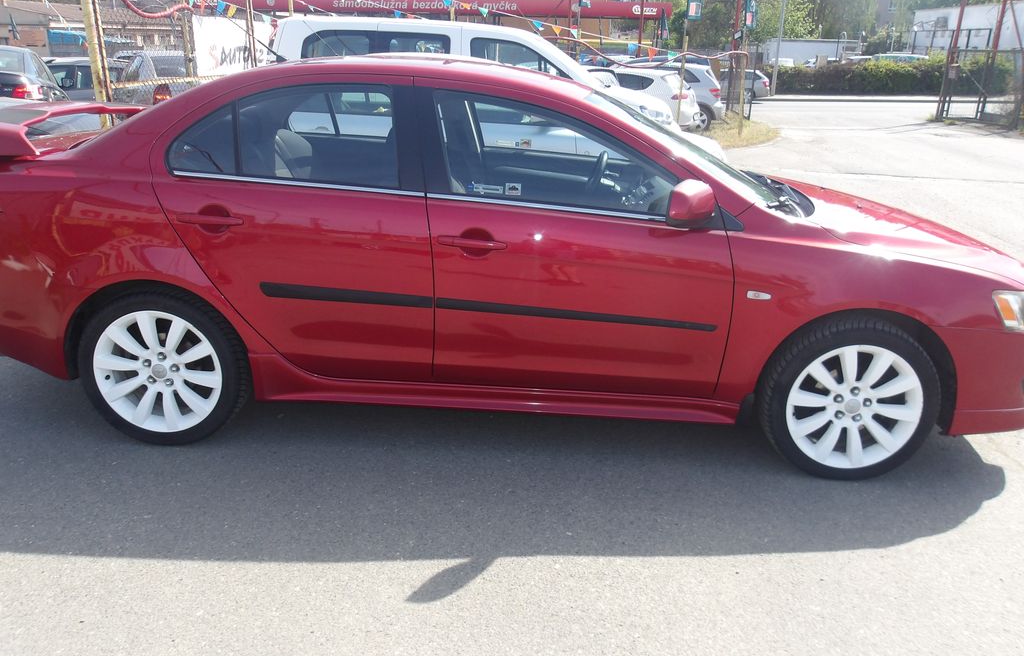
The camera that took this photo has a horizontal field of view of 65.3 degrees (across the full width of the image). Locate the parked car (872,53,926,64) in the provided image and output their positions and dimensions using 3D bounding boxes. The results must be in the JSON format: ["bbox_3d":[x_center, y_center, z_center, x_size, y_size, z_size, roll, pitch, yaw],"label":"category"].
[{"bbox_3d":[21.821,-15.187,46.387,4.300,1.480,1.780,-1,18,-10],"label":"parked car"}]

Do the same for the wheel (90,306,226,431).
[{"bbox_3d":[-1.350,0.145,3.144,0.495,0.495,0.195,3,18,2],"label":"wheel"}]

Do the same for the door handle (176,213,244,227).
[{"bbox_3d":[-1.067,-0.388,2.846,0.236,0.037,0.045,3,18,2],"label":"door handle"}]

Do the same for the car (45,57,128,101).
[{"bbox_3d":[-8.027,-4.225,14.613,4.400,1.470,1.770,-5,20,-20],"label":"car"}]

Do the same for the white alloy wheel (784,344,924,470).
[{"bbox_3d":[1.278,0.274,3.057,0.490,0.490,0.190,3,17,2],"label":"white alloy wheel"}]

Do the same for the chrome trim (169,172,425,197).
[{"bbox_3d":[-0.781,-0.527,2.932,0.926,0.018,0.015,5,17,1],"label":"chrome trim"}]

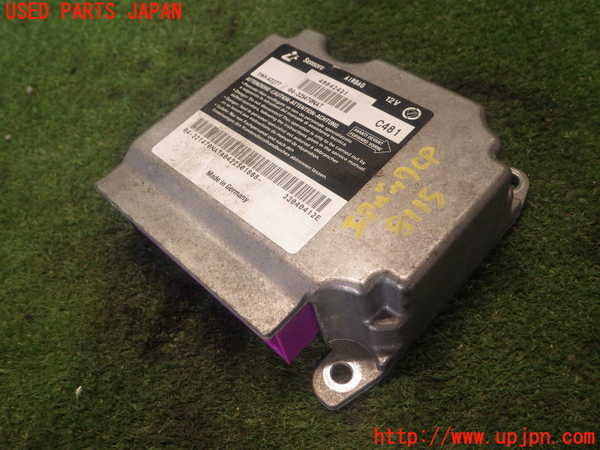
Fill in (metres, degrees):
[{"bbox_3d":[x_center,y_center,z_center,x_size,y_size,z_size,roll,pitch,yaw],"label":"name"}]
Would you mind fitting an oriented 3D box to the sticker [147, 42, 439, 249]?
[{"bbox_3d":[-0.004,-0.030,0.176,0.069,0.001,0.066,35,68,30],"label":"sticker"}]

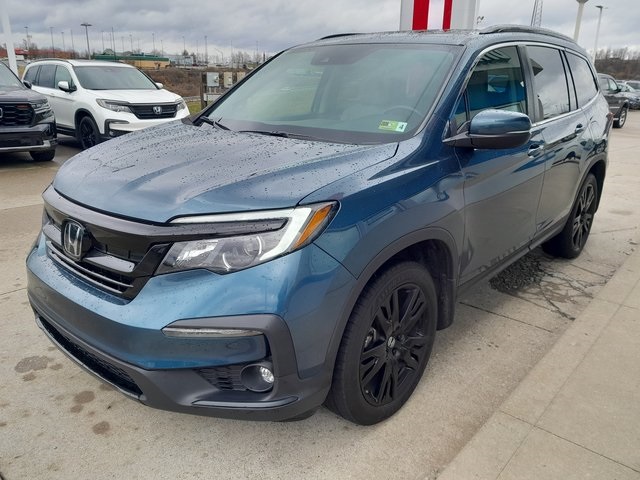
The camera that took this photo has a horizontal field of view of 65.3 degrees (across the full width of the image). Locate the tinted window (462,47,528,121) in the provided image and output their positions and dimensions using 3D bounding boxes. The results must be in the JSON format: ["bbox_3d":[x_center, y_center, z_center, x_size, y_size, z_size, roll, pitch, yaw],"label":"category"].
[{"bbox_3d":[0.930,-0.822,2.683,0.070,0.470,0.870,-7,8,46],"label":"tinted window"}]

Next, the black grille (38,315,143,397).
[{"bbox_3d":[-0.992,0.466,2.103,0.950,0.110,0.130,15,23,39],"label":"black grille"}]

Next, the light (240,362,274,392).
[{"bbox_3d":[-0.238,0.523,1.913,0.135,0.125,0.090,9,20,30],"label":"light"}]

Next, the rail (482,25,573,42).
[{"bbox_3d":[1.568,-1.461,3.610,0.080,0.110,1.950,14,22,40],"label":"rail"}]

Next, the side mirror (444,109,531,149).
[{"bbox_3d":[0.776,-0.514,2.295,0.280,0.190,0.250,14,22,40],"label":"side mirror"}]

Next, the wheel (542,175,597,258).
[{"bbox_3d":[2.127,-0.222,4.233,0.250,0.750,0.750,15,23,39],"label":"wheel"}]

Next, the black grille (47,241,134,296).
[{"bbox_3d":[-0.967,0.120,2.034,0.800,0.135,0.100,14,22,40],"label":"black grille"}]

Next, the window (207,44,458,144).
[{"bbox_3d":[-0.017,-0.855,2.826,1.500,0.180,0.880,15,57,39],"label":"window"}]

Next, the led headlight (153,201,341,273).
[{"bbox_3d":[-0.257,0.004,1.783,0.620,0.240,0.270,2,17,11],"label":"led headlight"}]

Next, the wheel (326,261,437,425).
[{"bbox_3d":[0.248,0.429,2.223,0.245,0.745,0.745,14,22,40],"label":"wheel"}]

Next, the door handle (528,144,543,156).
[{"bbox_3d":[1.255,-0.522,2.913,0.055,0.050,0.220,15,23,39],"label":"door handle"}]

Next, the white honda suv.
[{"bbox_3d":[-4.911,-3.031,11.045,4.980,1.780,2.060,16,23,39],"label":"white honda suv"}]

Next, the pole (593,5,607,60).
[{"bbox_3d":[22.739,-15.389,41.044,0.900,6.960,0.450,9,20,26],"label":"pole"}]

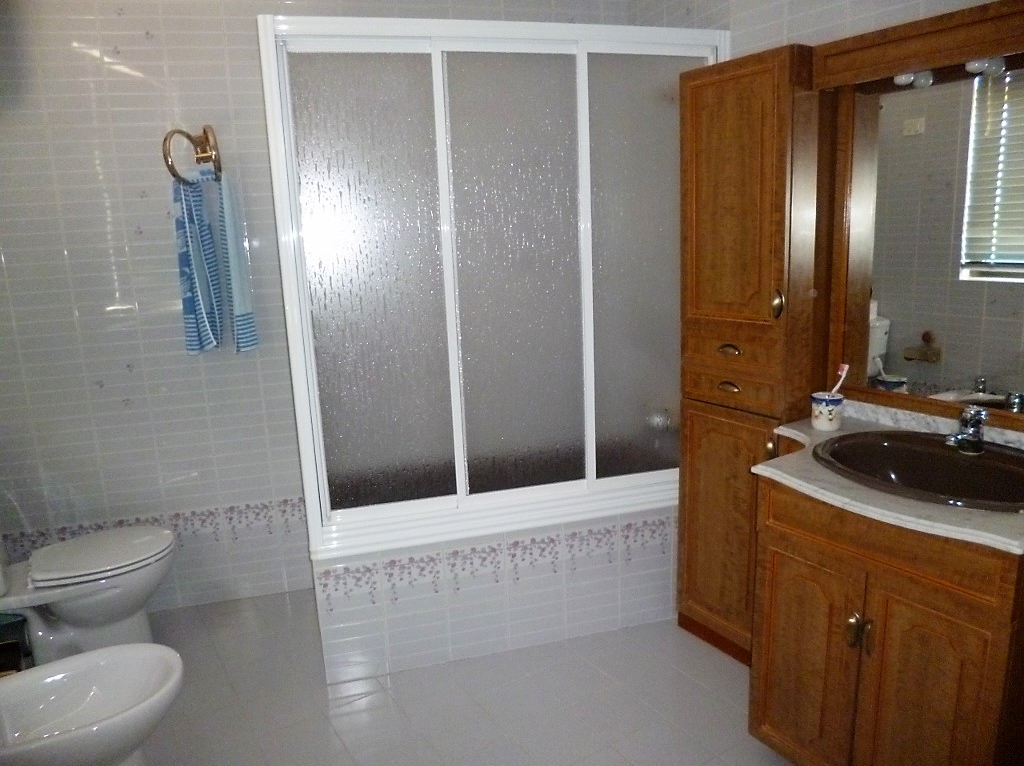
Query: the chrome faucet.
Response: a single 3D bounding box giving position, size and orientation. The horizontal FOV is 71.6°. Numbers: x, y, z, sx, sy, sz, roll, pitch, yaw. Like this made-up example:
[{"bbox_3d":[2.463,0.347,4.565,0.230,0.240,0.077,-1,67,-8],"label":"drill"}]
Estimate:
[{"bbox_3d":[1.100,0.116,1.713,0.130,0.112,0.062,-10,14,-33],"label":"chrome faucet"}]

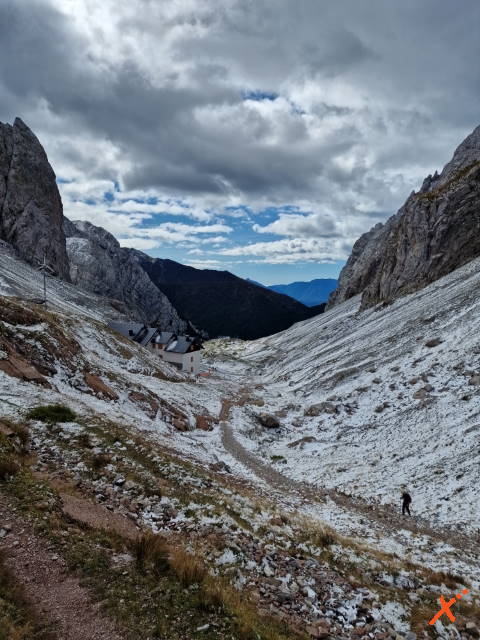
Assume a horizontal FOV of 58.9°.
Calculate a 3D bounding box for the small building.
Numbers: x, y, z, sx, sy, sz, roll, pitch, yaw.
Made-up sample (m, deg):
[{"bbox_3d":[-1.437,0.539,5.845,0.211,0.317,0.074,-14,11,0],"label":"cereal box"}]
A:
[{"bbox_3d":[-24.530,7.190,118.370,31.300,11.100,8.800,4,6,34],"label":"small building"}]

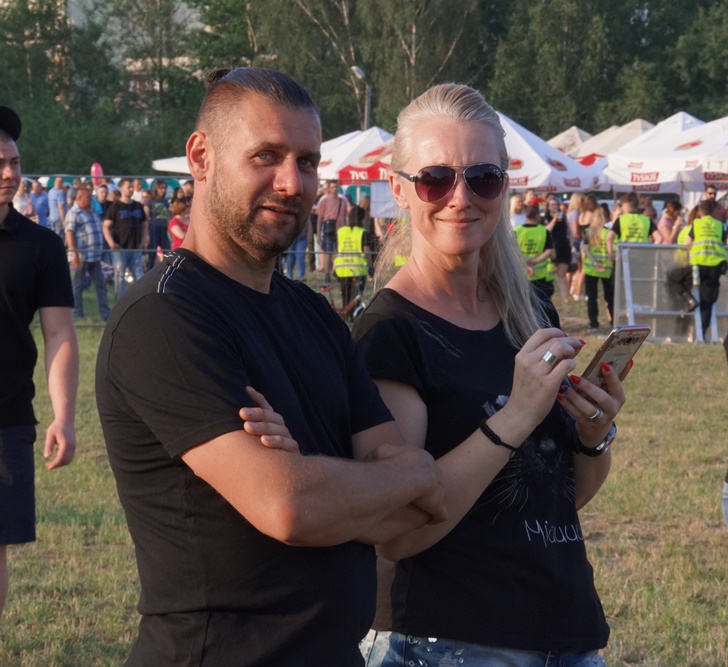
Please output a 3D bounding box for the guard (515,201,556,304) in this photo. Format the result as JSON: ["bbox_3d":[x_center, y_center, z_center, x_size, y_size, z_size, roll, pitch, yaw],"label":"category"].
[{"bbox_3d":[2.111,-0.739,43.800,0.520,1.720,0.360,1,2,18],"label":"guard"}]

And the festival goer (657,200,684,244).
[{"bbox_3d":[4.150,-0.975,48.000,0.400,1.670,0.440,0,2,-6],"label":"festival goer"}]

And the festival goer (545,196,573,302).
[{"bbox_3d":[3.132,-1.323,56.528,0.500,1.670,0.420,1,2,-24],"label":"festival goer"}]

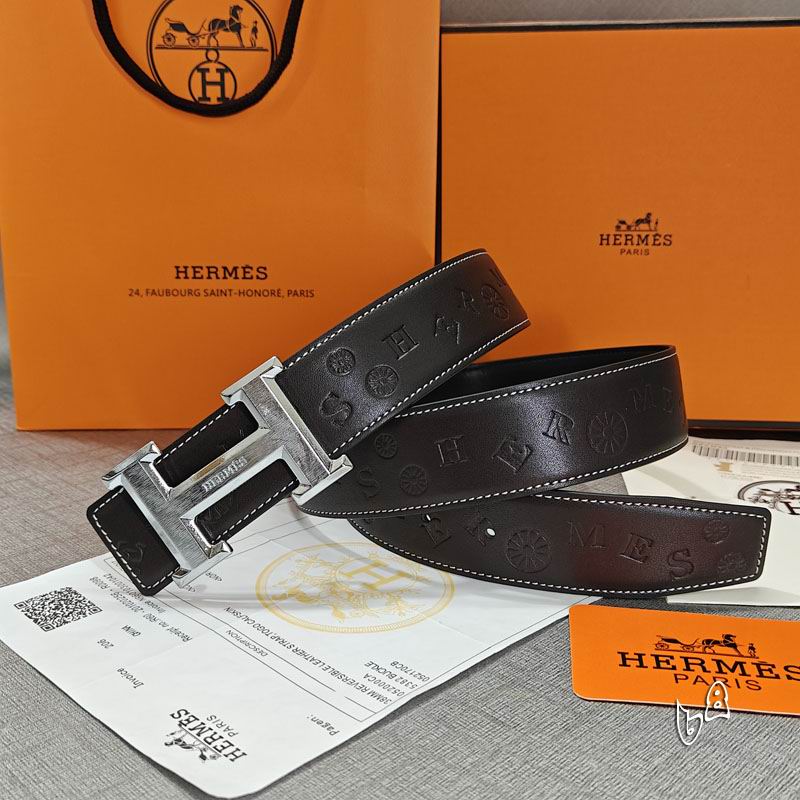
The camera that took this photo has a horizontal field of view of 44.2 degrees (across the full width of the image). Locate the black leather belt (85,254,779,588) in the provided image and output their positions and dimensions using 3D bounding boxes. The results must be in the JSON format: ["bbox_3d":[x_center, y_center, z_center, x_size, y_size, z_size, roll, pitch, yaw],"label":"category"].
[{"bbox_3d":[0.015,0.003,0.394,0.256,0.111,0.125,0,16,0],"label":"black leather belt"}]

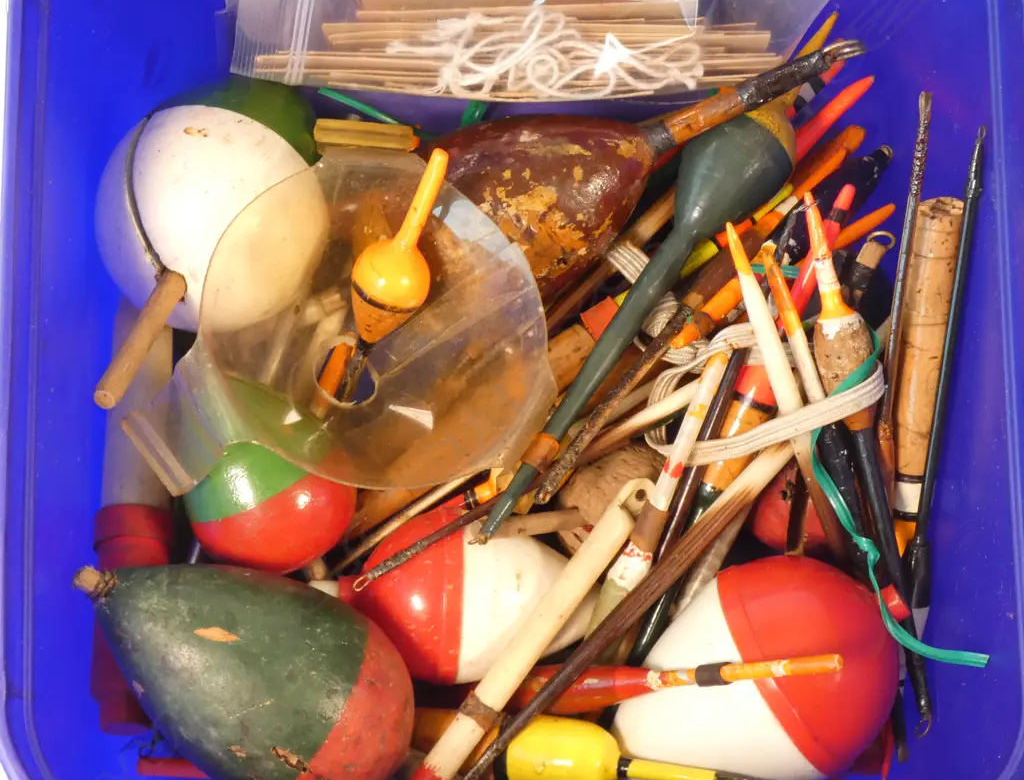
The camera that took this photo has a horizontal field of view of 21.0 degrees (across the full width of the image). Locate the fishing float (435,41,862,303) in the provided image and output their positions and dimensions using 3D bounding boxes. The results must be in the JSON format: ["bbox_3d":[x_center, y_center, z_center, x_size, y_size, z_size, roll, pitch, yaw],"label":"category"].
[{"bbox_3d":[0.032,-0.057,0.660,0.115,0.046,0.046,-26,93,-1],"label":"fishing float"}]

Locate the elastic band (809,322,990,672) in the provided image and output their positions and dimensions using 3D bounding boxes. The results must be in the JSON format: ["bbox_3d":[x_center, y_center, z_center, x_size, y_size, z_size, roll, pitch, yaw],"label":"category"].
[{"bbox_3d":[0.086,0.027,0.642,0.024,0.024,0.086,-17,79,-7],"label":"elastic band"}]

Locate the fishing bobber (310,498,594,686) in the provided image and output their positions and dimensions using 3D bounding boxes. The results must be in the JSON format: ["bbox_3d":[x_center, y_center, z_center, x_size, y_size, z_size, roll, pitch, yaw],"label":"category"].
[{"bbox_3d":[-0.012,0.049,0.653,0.072,0.043,0.043,5,86,-3],"label":"fishing bobber"}]

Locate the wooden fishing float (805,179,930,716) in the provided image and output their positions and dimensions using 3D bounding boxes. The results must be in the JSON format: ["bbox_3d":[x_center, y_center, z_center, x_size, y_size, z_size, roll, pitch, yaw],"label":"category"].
[{"bbox_3d":[0.082,0.017,0.646,0.014,0.014,0.130,-12,91,7],"label":"wooden fishing float"}]

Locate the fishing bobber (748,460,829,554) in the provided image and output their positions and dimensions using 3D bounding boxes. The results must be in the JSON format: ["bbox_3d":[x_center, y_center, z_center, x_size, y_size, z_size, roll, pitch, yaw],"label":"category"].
[{"bbox_3d":[0.067,0.029,0.671,0.020,0.020,0.021,0,89,6],"label":"fishing bobber"}]

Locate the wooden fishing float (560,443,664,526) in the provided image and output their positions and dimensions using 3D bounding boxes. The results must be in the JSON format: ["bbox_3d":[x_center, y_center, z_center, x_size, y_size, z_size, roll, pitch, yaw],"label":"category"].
[{"bbox_3d":[0.024,0.024,0.657,0.026,0.025,0.025,1,78,-4],"label":"wooden fishing float"}]

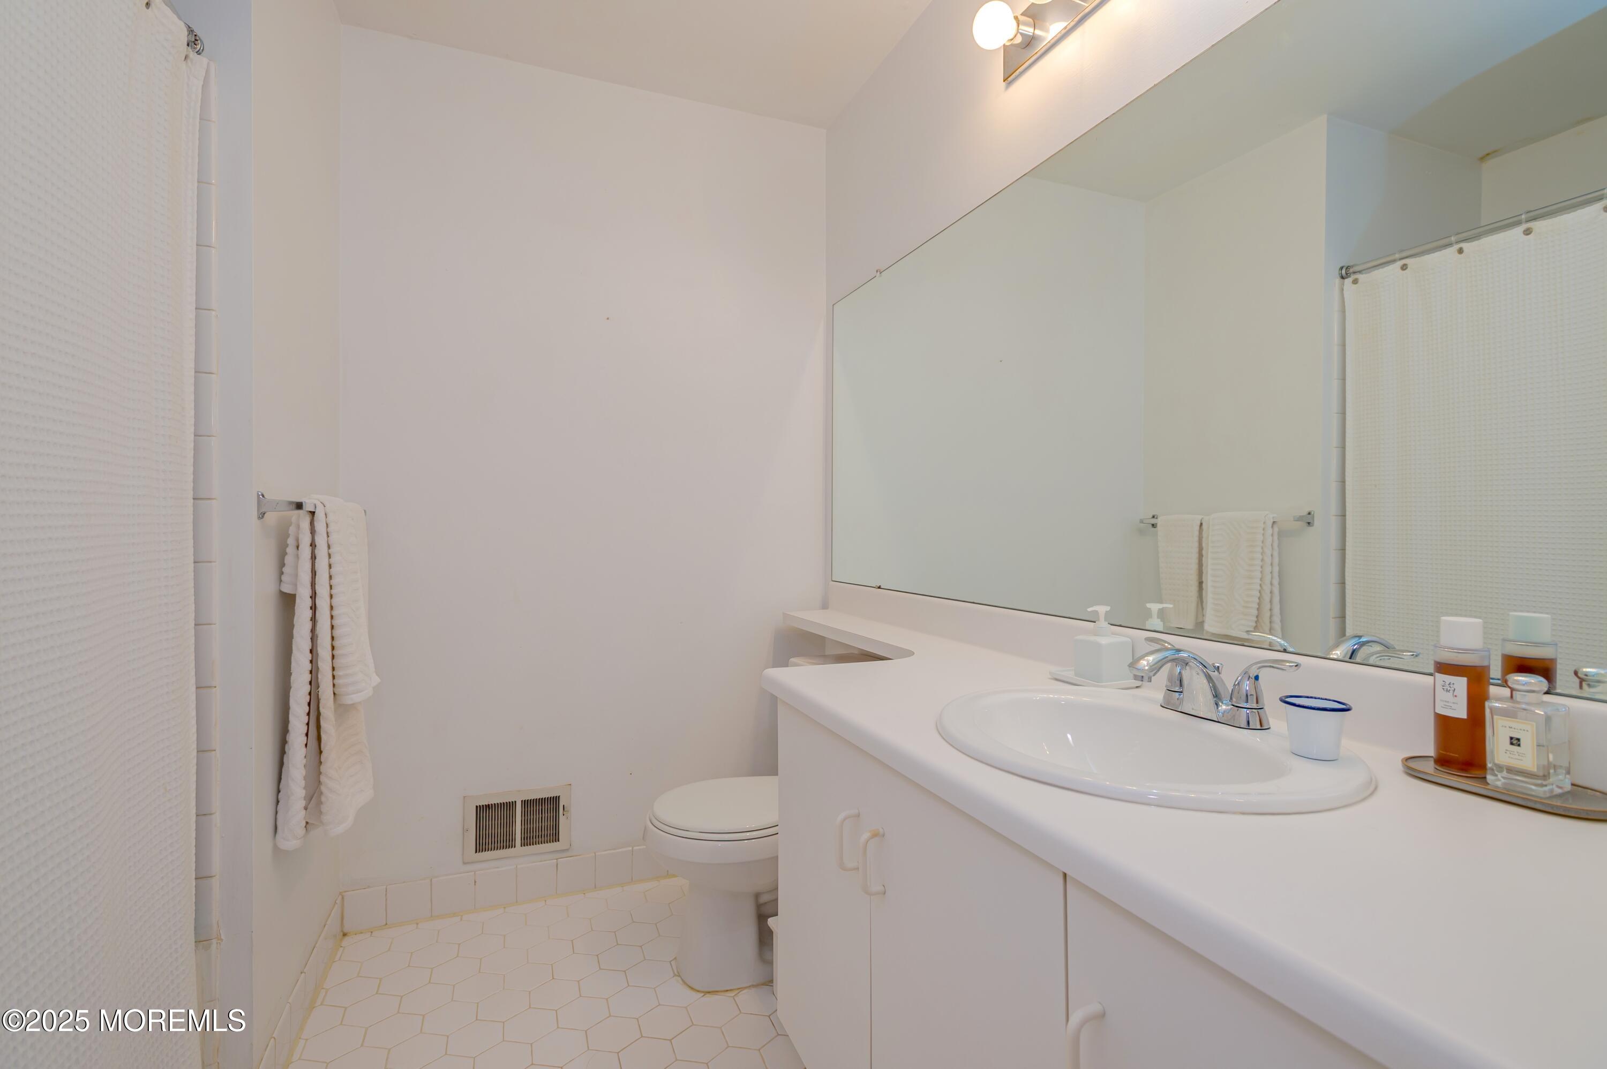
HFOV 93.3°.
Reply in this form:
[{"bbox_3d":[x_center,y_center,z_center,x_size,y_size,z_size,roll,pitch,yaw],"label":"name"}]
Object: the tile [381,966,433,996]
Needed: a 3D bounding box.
[{"bbox_3d":[-0.964,1.083,1.835,0.108,0.008,0.125,0,1,-21],"label":"tile"}]

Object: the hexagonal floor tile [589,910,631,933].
[{"bbox_3d":[-0.527,1.069,2.087,0.125,0.008,0.108,0,1,9],"label":"hexagonal floor tile"}]

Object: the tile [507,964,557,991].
[{"bbox_3d":[-0.670,1.081,1.846,0.108,0.008,0.125,0,1,-21],"label":"tile"}]

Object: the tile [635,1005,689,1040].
[{"bbox_3d":[-0.303,1.071,1.663,0.125,0.008,0.108,0,1,9],"label":"tile"}]

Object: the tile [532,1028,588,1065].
[{"bbox_3d":[-0.500,1.062,1.563,0.107,0.009,0.124,0,0,-21],"label":"tile"}]

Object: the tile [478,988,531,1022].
[{"bbox_3d":[-0.680,1.073,1.720,0.125,0.008,0.108,0,1,9],"label":"tile"}]

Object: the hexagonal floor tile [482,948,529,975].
[{"bbox_3d":[-0.749,1.071,1.898,0.125,0.008,0.108,0,1,9],"label":"hexagonal floor tile"}]

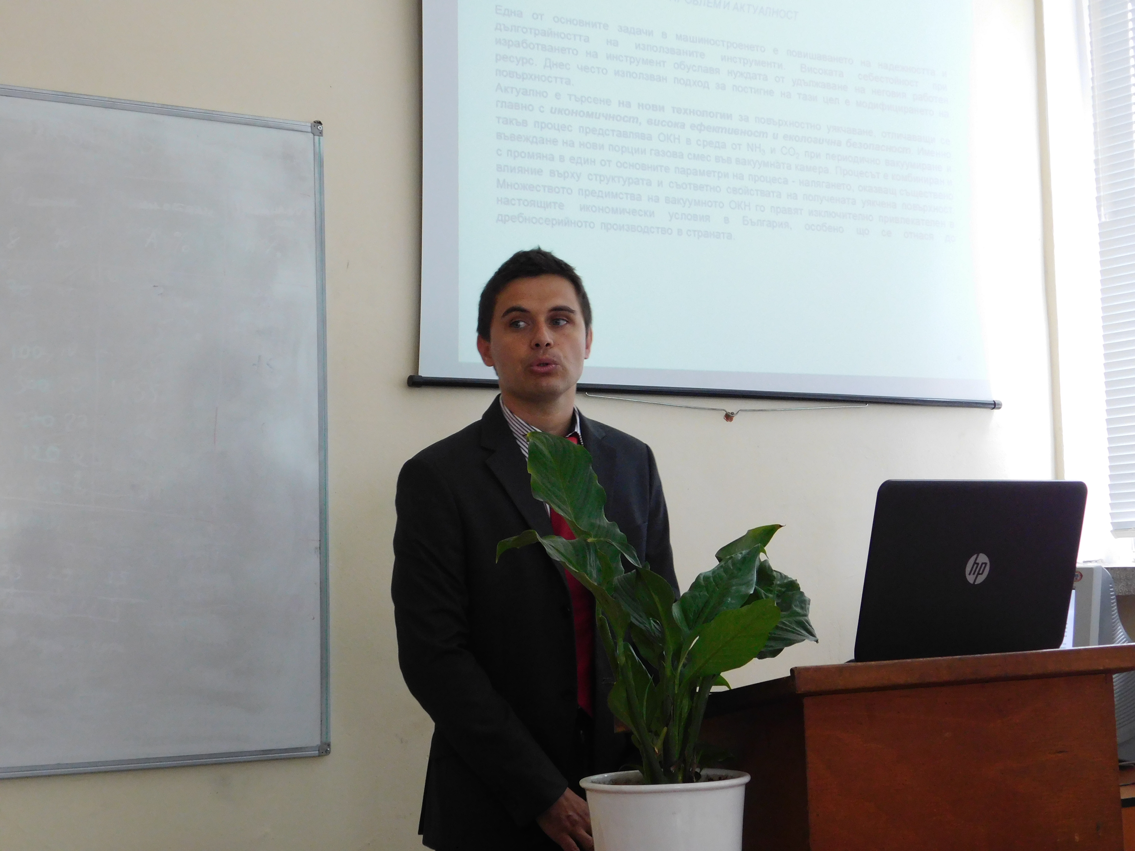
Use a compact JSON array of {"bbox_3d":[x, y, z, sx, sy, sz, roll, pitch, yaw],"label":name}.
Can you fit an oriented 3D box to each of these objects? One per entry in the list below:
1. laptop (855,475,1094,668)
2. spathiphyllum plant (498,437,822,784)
[{"bbox_3d":[0.484,0.235,2.700,0.384,0.245,0.354,2,-16,-32],"label":"laptop"},{"bbox_3d":[0.105,0.212,2.250,0.360,0.400,0.310,-1,-5,0],"label":"spathiphyllum plant"}]

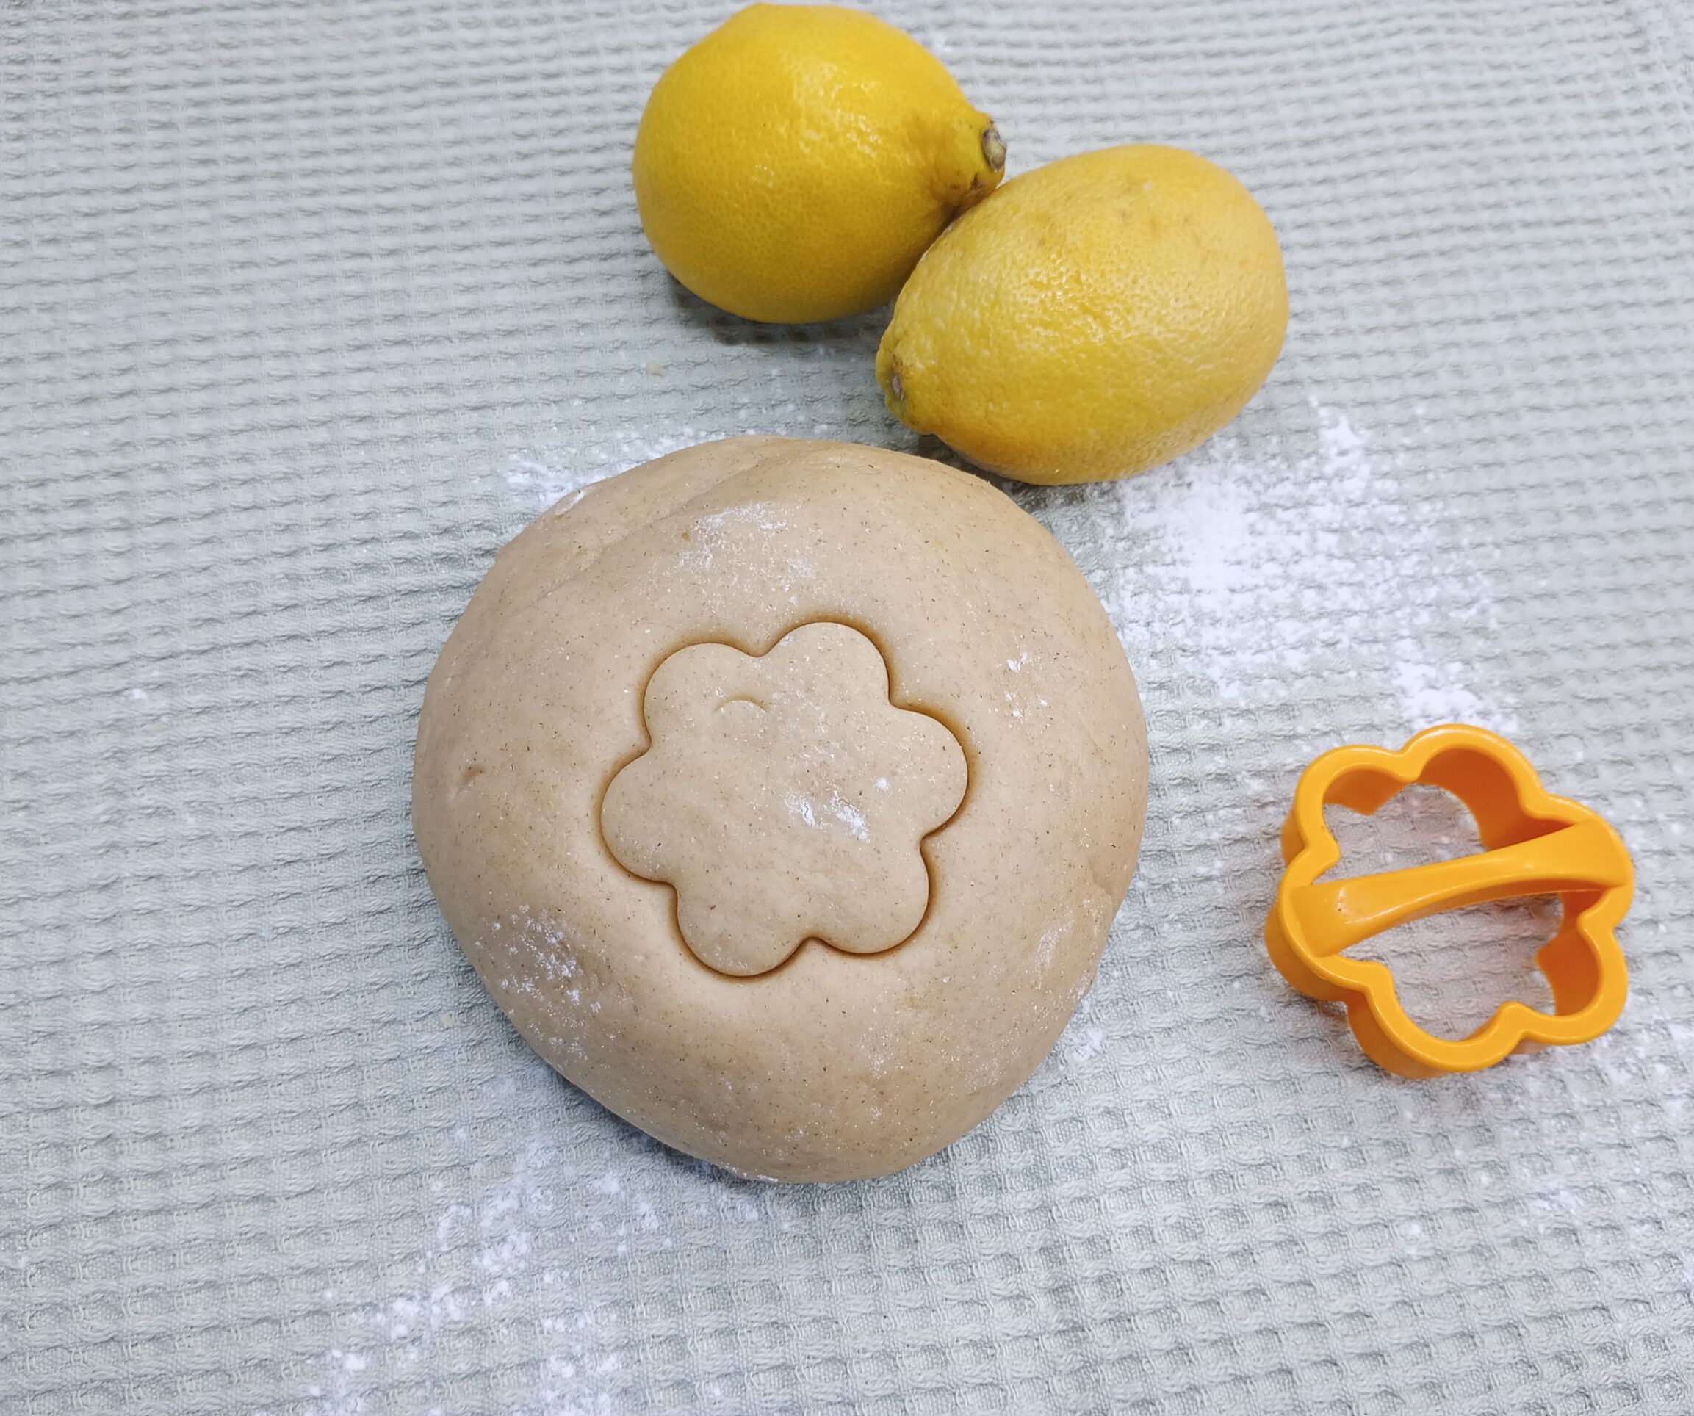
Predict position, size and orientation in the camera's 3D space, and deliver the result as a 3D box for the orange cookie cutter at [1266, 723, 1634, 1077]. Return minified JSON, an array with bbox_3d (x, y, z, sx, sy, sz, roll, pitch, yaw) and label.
[{"bbox_3d":[0.106,0.034,0.269,0.064,0.027,0.059,-12,66,-8],"label":"orange cookie cutter"}]

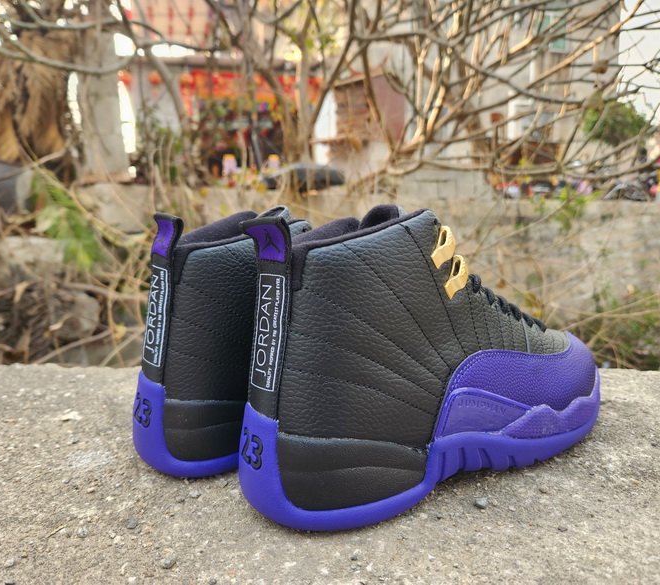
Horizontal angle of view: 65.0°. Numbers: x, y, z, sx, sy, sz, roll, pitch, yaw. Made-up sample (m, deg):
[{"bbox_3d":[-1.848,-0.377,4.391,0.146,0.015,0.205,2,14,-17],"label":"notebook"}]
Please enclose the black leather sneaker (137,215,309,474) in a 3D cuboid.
[{"bbox_3d":[-0.004,0.023,0.426,0.300,0.185,0.108,-7,11,-34],"label":"black leather sneaker"}]

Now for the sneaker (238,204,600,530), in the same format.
[{"bbox_3d":[0.079,0.030,0.370,0.300,0.185,0.108,-6,11,-32],"label":"sneaker"}]

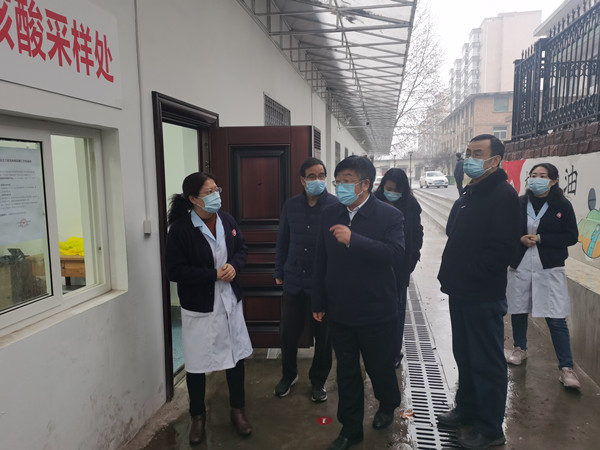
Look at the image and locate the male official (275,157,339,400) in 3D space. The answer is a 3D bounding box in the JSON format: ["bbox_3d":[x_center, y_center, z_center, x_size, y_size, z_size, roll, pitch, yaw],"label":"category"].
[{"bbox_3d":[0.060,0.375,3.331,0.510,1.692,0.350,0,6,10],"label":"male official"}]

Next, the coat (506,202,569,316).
[{"bbox_3d":[1.841,0.255,3.606,0.450,0.888,0.310,3,7,36],"label":"coat"}]

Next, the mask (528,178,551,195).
[{"bbox_3d":[1.786,-0.283,3.483,0.150,0.115,0.085,4,8,40],"label":"mask"}]

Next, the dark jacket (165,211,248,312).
[{"bbox_3d":[-0.546,0.201,2.732,0.470,0.573,0.330,-5,8,-37],"label":"dark jacket"}]

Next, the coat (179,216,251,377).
[{"bbox_3d":[-0.519,0.391,2.777,0.440,0.943,0.330,-5,8,-37],"label":"coat"}]

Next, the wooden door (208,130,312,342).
[{"bbox_3d":[-0.308,0.131,4.105,0.845,1.945,0.070,-1,6,0],"label":"wooden door"}]

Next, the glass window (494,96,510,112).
[{"bbox_3d":[21.120,-12.620,48.931,1.477,1.551,0.120,0,6,10],"label":"glass window"}]

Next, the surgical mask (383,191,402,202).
[{"bbox_3d":[0.736,-0.223,3.703,0.150,0.110,0.080,1,20,20],"label":"surgical mask"}]

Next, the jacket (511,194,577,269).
[{"bbox_3d":[1.833,0.047,3.553,0.490,0.542,0.320,3,7,36],"label":"jacket"}]

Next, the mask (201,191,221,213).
[{"bbox_3d":[-0.510,-0.135,2.684,0.085,0.120,0.140,-6,3,27],"label":"mask"}]

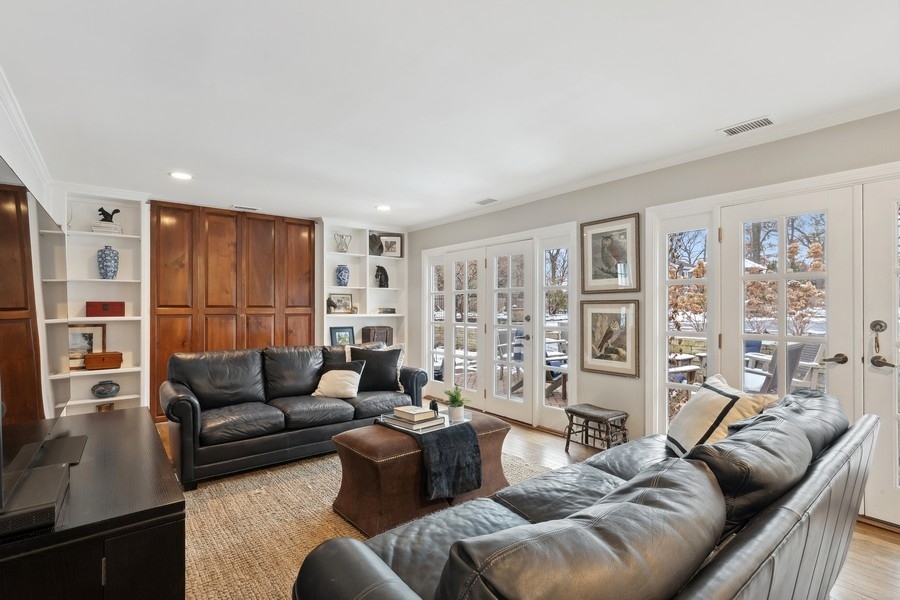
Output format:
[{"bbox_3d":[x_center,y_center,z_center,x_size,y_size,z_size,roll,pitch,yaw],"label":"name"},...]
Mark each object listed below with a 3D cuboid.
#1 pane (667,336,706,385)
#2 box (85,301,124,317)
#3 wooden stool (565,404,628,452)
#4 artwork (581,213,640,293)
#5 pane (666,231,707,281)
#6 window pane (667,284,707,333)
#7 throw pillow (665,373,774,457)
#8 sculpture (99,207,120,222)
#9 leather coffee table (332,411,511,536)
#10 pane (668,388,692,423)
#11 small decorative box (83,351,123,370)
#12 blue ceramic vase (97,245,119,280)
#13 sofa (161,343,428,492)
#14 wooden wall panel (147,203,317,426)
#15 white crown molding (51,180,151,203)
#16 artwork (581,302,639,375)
[{"bbox_3d":[1.853,0.477,3.119,0.025,0.367,0.277,0,-1,-39],"label":"pane"},{"bbox_3d":[-3.473,0.094,4.046,0.290,0.147,0.180,0,-1,-39],"label":"box"},{"bbox_3d":[1.295,1.180,3.535,0.310,0.405,0.450,0,0,-38],"label":"wooden stool"},{"bbox_3d":[1.435,-0.400,3.632,0.035,0.680,0.570,0,0,-38],"label":"artwork"},{"bbox_3d":[1.854,-0.345,3.125,0.025,0.369,0.277,0,-1,-39],"label":"pane"},{"bbox_3d":[1.853,0.067,3.122,0.025,0.362,0.277,0,-1,-39],"label":"window pane"},{"bbox_3d":[1.420,0.672,2.140,0.190,0.520,0.540,31,5,9],"label":"throw pillow"},{"bbox_3d":[-3.685,-0.928,4.330,0.190,0.170,0.060,0,0,-38],"label":"sculpture"},{"bbox_3d":[-0.158,1.130,2.798,1.110,0.500,0.580,0,0,-39],"label":"leather coffee table"},{"bbox_3d":[1.865,0.911,3.143,0.020,0.374,0.283,0,0,-38],"label":"pane"},{"bbox_3d":[-3.764,0.647,4.351,0.300,0.178,0.180,0,0,-38],"label":"small decorative box"},{"bbox_3d":[-3.699,-0.410,4.320,0.185,0.385,0.185,0,0,-38],"label":"blue ceramic vase"},{"bbox_3d":[-1.367,0.896,3.779,2.170,0.900,0.950,0,-1,-38],"label":"sofa"},{"bbox_3d":[-2.593,0.137,4.969,1.820,2.430,0.060,0,-1,-39],"label":"wooden wall panel"},{"bbox_3d":[-3.377,-1.055,3.898,0.740,0.100,0.090,0,-1,-39],"label":"white crown molding"},{"bbox_3d":[1.412,0.335,3.559,0.030,0.657,0.540,0,0,-38],"label":"artwork"}]

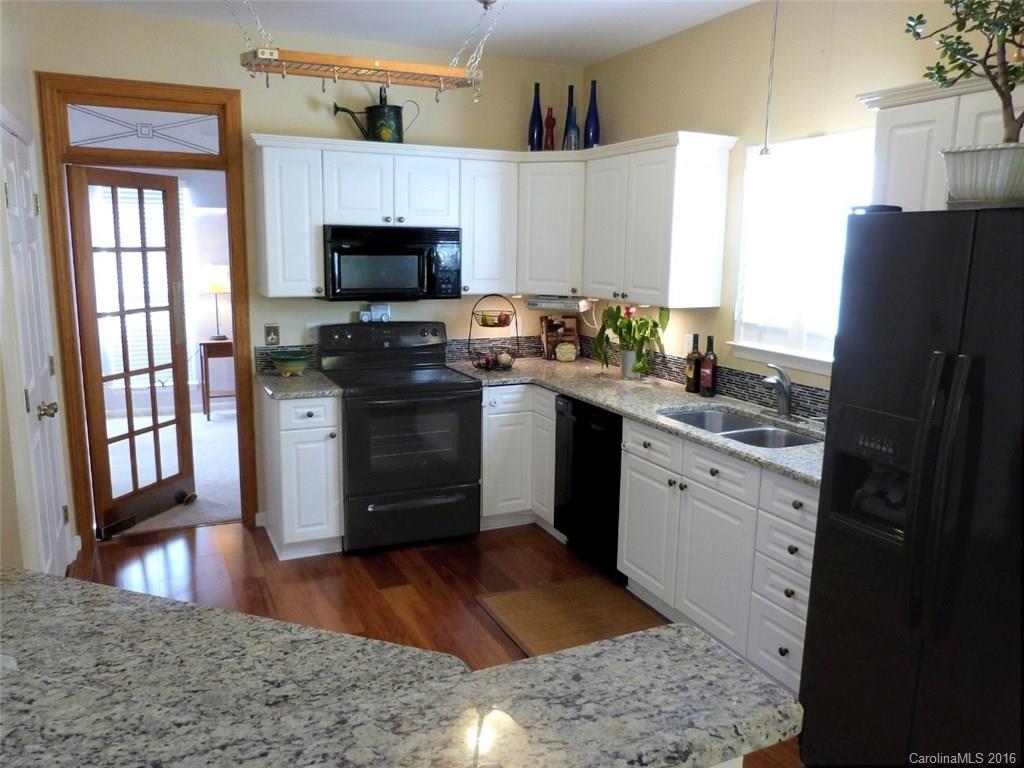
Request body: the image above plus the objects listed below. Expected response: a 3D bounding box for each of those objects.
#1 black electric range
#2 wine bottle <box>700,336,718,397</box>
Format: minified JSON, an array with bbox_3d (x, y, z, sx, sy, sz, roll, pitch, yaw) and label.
[{"bbox_3d":[-0.637,0.267,4.232,0.761,1.185,0.670,-4,11,-25],"label":"black electric range"},{"bbox_3d":[0.995,-0.089,3.734,0.076,0.297,0.076,-4,11,-25],"label":"wine bottle"}]

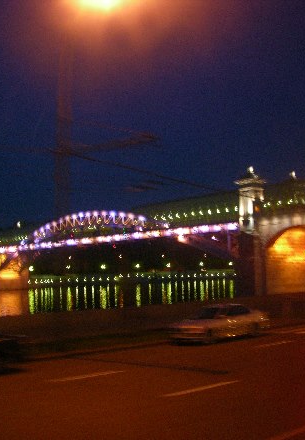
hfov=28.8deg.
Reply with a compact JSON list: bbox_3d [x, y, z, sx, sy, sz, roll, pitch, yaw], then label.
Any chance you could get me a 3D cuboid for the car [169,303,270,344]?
[{"bbox_3d":[2.886,4.275,25.117,4.550,1.410,1.740,2,-5,-43],"label":"car"}]

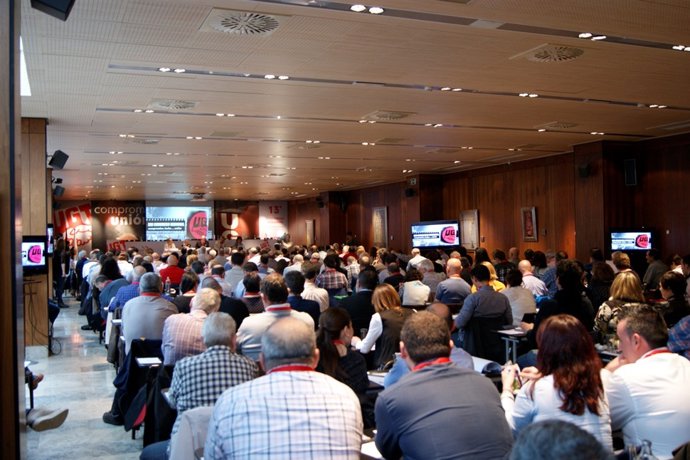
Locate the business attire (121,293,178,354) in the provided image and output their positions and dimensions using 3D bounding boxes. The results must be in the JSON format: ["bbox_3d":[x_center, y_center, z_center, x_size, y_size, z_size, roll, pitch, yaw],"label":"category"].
[{"bbox_3d":[-1.437,0.778,5.093,0.440,0.640,0.380,-1,-1,-22],"label":"business attire"}]

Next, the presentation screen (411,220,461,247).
[{"bbox_3d":[2.343,0.117,17.797,1.280,0.710,0.090,-1,-1,7],"label":"presentation screen"}]

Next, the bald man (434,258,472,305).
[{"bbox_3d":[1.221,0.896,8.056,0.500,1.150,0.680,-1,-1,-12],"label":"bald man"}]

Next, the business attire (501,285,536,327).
[{"bbox_3d":[1.840,0.907,7.445,0.470,0.600,0.380,-1,-1,-18],"label":"business attire"}]

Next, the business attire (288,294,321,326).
[{"bbox_3d":[-0.404,0.840,5.593,0.480,0.640,0.380,-1,-1,-22],"label":"business attire"}]

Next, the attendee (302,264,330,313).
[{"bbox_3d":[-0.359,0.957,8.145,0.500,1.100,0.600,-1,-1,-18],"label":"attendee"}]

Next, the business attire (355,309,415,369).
[{"bbox_3d":[0.306,0.834,4.747,0.470,0.600,0.420,-1,-1,-22],"label":"business attire"}]

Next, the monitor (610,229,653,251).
[{"bbox_3d":[5.288,0.188,12.698,0.800,0.450,0.080,-1,-1,10],"label":"monitor"}]

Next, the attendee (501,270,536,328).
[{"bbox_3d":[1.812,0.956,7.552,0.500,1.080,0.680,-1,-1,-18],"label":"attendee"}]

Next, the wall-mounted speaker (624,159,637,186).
[{"bbox_3d":[5.223,-1.050,12.600,0.240,0.450,0.230,-1,7,42],"label":"wall-mounted speaker"}]

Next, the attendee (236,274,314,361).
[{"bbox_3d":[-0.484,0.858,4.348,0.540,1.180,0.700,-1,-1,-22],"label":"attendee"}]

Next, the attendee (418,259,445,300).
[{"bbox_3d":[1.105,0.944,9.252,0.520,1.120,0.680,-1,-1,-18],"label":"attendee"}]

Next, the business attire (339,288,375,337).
[{"bbox_3d":[0.176,0.834,5.947,0.500,0.660,0.380,-1,-1,-16],"label":"business attire"}]

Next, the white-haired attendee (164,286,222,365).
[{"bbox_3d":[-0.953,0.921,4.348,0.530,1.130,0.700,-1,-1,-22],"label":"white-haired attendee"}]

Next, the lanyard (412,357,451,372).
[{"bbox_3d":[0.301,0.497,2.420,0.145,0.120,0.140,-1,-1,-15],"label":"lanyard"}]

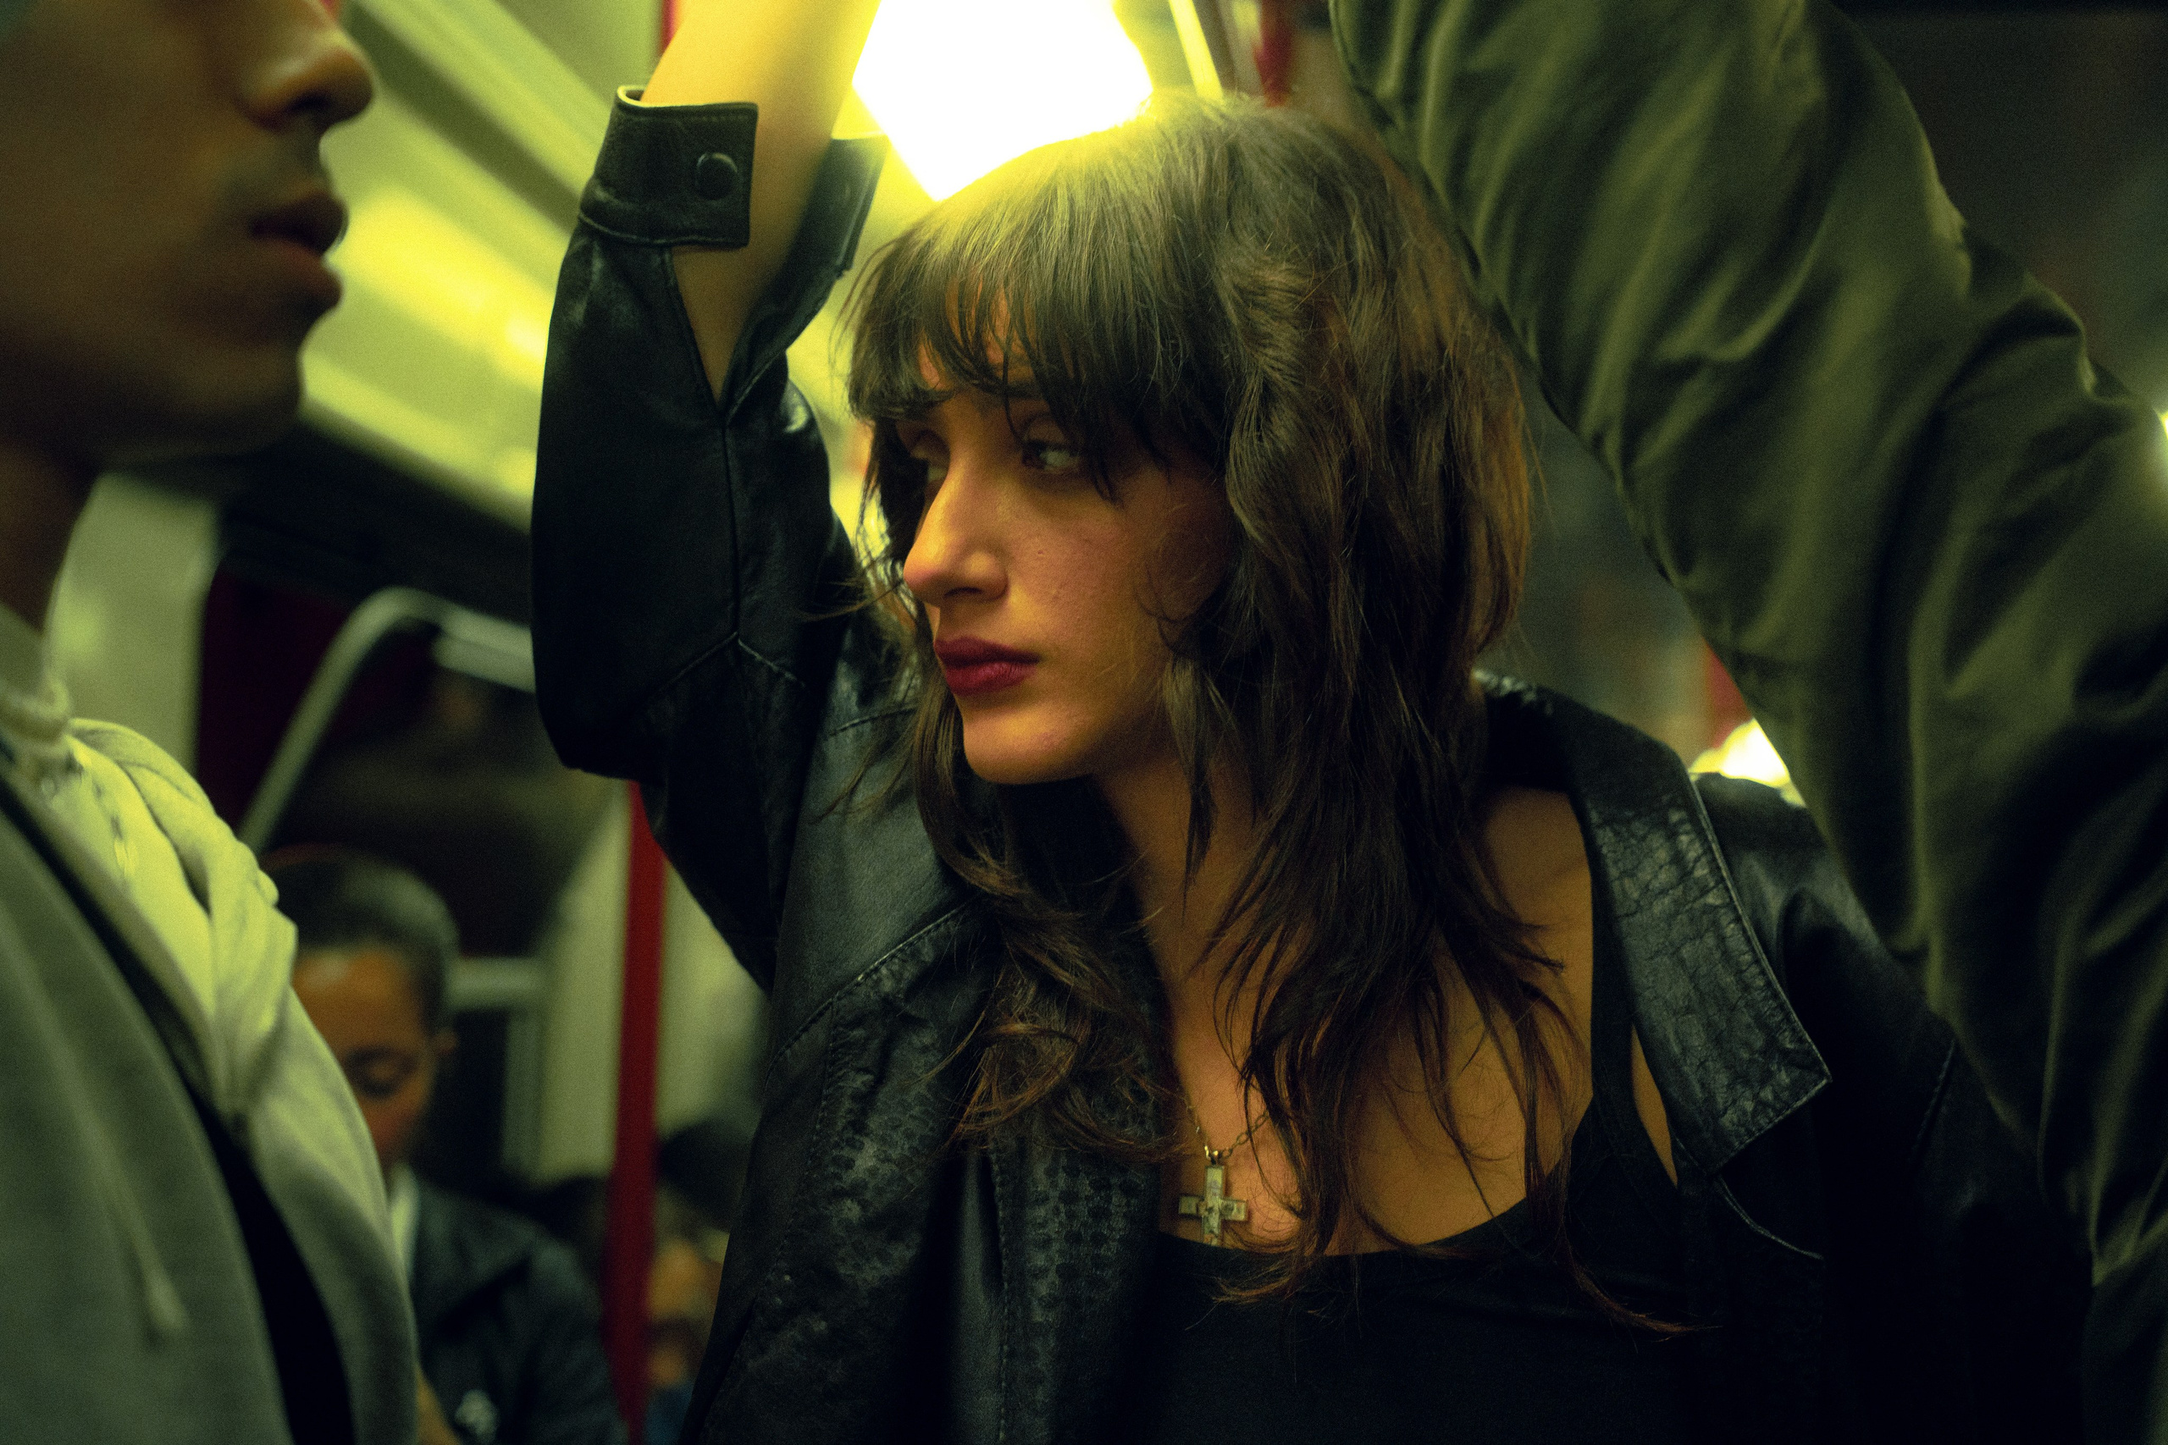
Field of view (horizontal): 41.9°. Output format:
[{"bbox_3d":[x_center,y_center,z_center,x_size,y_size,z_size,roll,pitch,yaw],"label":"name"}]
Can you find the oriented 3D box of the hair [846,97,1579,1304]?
[{"bbox_3d":[0.047,-0.014,1.040,0.260,0.430,0.250,7,-9,-42],"label":"hair"}]

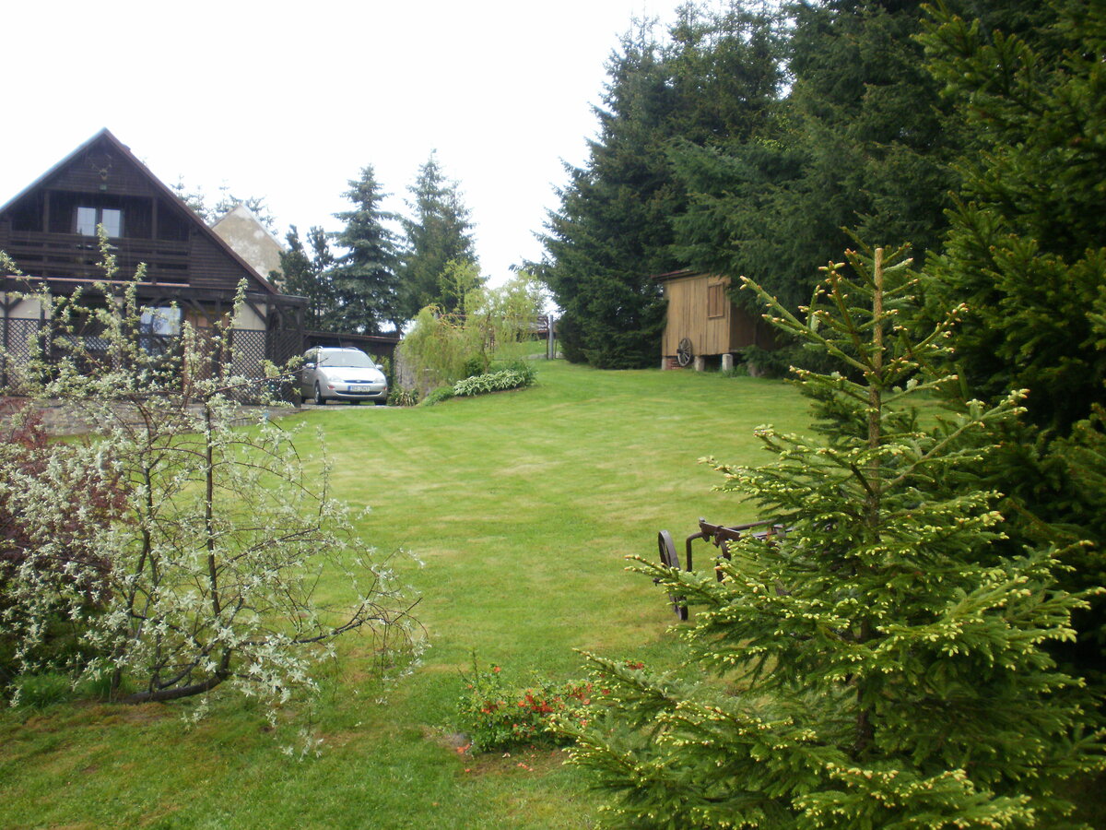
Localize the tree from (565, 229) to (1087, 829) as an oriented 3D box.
[{"bbox_3d":[0.955,0.377,3.900,1.820,1.900,1.750,1,1,0],"label":"tree"}]

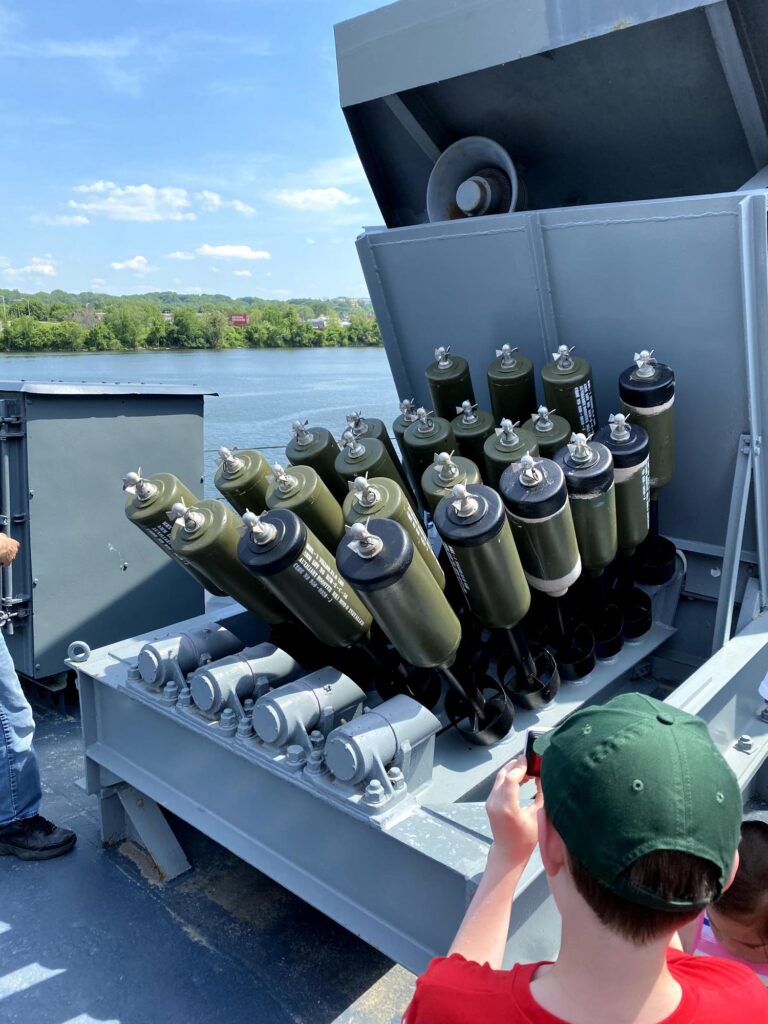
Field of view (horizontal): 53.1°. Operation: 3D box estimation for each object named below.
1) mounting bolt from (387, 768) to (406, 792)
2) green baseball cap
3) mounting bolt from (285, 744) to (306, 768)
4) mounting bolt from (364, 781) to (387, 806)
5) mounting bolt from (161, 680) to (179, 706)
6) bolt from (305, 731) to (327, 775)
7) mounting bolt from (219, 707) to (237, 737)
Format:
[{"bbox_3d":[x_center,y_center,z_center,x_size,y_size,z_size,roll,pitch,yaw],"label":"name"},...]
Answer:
[{"bbox_3d":[0.029,0.644,1.865,0.048,0.046,0.048,12,17,41],"label":"mounting bolt"},{"bbox_3d":[0.230,0.219,0.708,0.168,0.130,0.250,2,24,-5],"label":"green baseball cap"},{"bbox_3d":[-0.224,0.624,1.969,0.048,0.037,0.048,12,17,41],"label":"mounting bolt"},{"bbox_3d":[-0.019,0.656,1.806,0.048,0.048,0.048,12,17,41],"label":"mounting bolt"},{"bbox_3d":[-0.641,0.538,2.300,0.048,0.054,0.048,12,17,41],"label":"mounting bolt"},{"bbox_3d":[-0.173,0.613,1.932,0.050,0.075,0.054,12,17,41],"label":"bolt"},{"bbox_3d":[-0.433,0.577,2.124,0.048,0.058,0.048,12,17,41],"label":"mounting bolt"}]

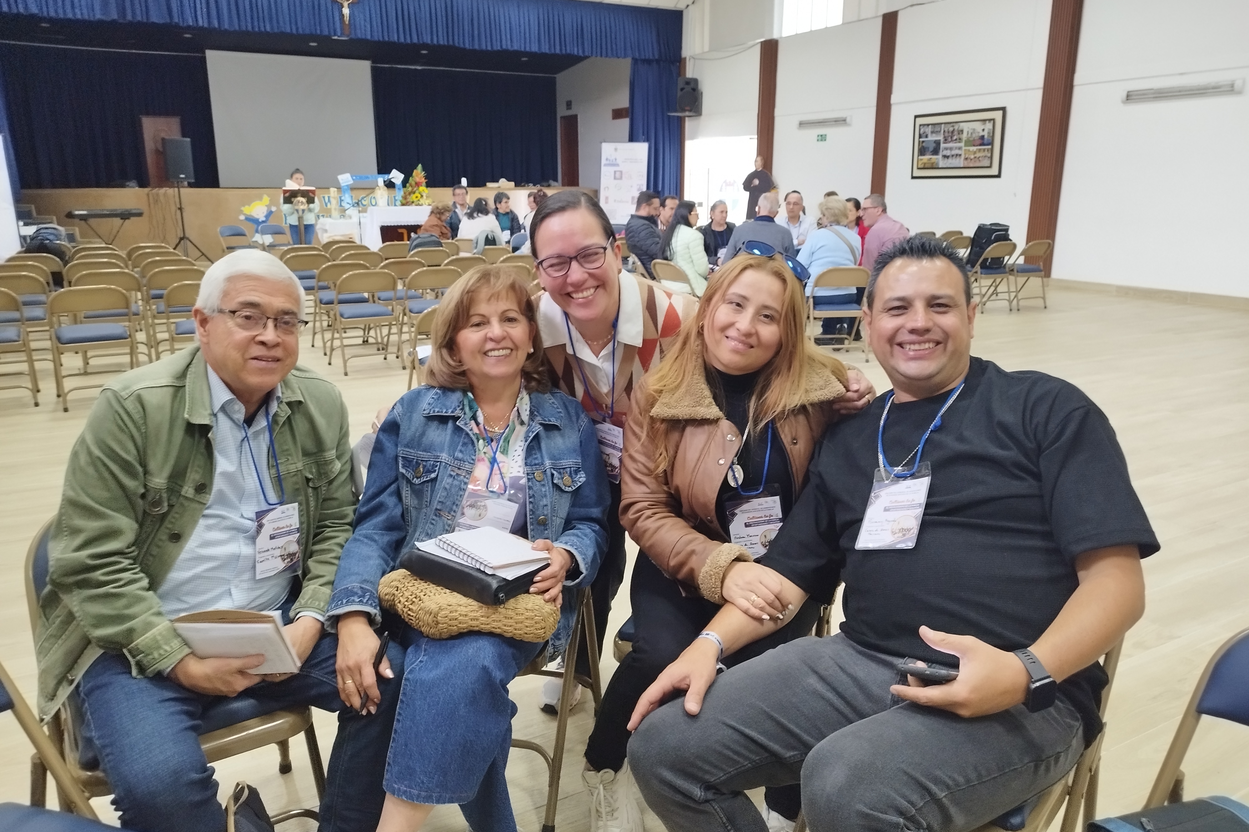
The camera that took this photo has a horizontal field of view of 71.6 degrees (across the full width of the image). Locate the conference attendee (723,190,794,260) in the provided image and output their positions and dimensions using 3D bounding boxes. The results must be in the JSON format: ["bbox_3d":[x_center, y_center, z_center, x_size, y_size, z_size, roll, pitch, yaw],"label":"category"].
[{"bbox_3d":[1.128,-1.216,7.280,0.570,1.310,0.800,1,15,4],"label":"conference attendee"}]

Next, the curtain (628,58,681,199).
[{"bbox_3d":[0.690,-5.911,19.361,1.294,4.150,0.300,-8,17,-27],"label":"curtain"}]

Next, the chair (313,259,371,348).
[{"bbox_3d":[-2.371,-0.936,7.294,0.460,0.757,0.490,-8,17,-28],"label":"chair"}]

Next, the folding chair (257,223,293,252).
[{"bbox_3d":[-5.756,-2.813,14.449,0.480,0.760,0.465,13,20,41],"label":"folding chair"}]

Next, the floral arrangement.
[{"bbox_3d":[-3.693,-4.054,15.245,0.490,0.700,0.380,-8,17,-28],"label":"floral arrangement"}]

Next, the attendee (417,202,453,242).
[{"bbox_3d":[-2.155,-2.050,10.754,0.820,1.160,0.480,-7,16,-24],"label":"attendee"}]

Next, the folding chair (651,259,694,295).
[{"bbox_3d":[0.506,-0.927,7.243,0.490,0.757,0.460,-10,18,-32],"label":"folding chair"}]

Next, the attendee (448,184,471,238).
[{"bbox_3d":[-1.957,-2.067,10.417,0.520,1.330,0.750,-3,15,-12],"label":"attendee"}]

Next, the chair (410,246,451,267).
[{"bbox_3d":[-2.033,-1.328,8.771,0.460,0.757,0.490,-8,17,-28],"label":"chair"}]

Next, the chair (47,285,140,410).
[{"bbox_3d":[-3.403,-0.478,5.561,0.465,0.760,0.480,-10,18,-33],"label":"chair"}]

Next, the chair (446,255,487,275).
[{"bbox_3d":[-1.507,-1.111,7.968,0.465,0.760,0.480,-8,17,-28],"label":"chair"}]

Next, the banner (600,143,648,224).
[{"bbox_3d":[-0.025,-3.590,14.763,0.810,2.050,0.220,3,15,12],"label":"banner"}]

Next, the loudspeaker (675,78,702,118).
[{"bbox_3d":[1.305,-6.562,17.783,0.430,0.690,0.400,1,15,4],"label":"loudspeaker"}]

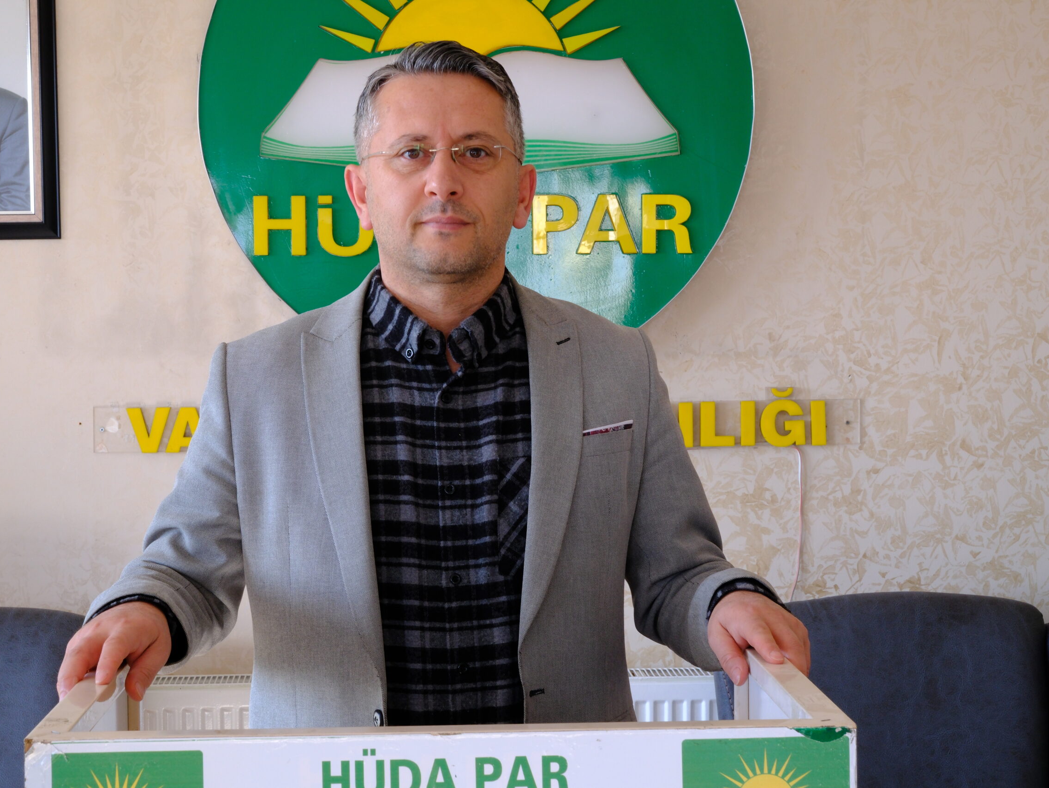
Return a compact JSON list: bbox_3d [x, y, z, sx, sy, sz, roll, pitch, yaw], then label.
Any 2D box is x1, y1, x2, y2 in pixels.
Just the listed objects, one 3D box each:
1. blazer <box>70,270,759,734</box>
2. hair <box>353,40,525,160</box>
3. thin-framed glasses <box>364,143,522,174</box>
[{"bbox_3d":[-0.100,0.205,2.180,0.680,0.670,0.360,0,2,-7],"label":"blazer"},{"bbox_3d":[-0.087,-0.270,2.135,0.172,0.175,0.195,0,-1,-3],"label":"hair"},{"bbox_3d":[-0.083,-0.221,2.100,0.155,0.045,0.145,-2,-2,-3],"label":"thin-framed glasses"}]

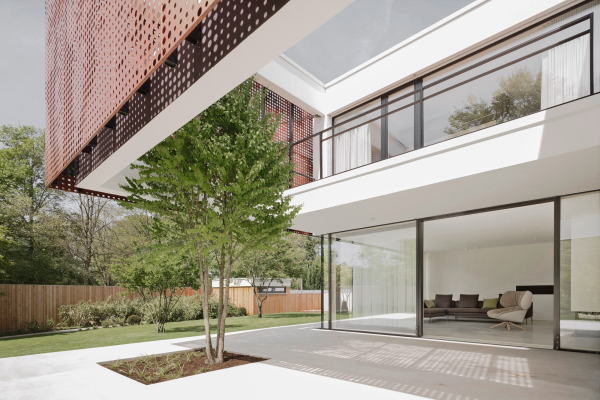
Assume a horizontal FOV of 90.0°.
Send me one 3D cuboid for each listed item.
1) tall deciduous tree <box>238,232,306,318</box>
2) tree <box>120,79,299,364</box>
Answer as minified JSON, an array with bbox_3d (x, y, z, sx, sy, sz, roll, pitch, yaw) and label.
[{"bbox_3d":[-1.280,3.550,14.100,3.200,4.050,3.100,0,0,0],"label":"tall deciduous tree"},{"bbox_3d":[-1.350,0.320,4.500,2.600,4.250,2.500,0,0,0],"label":"tree"}]

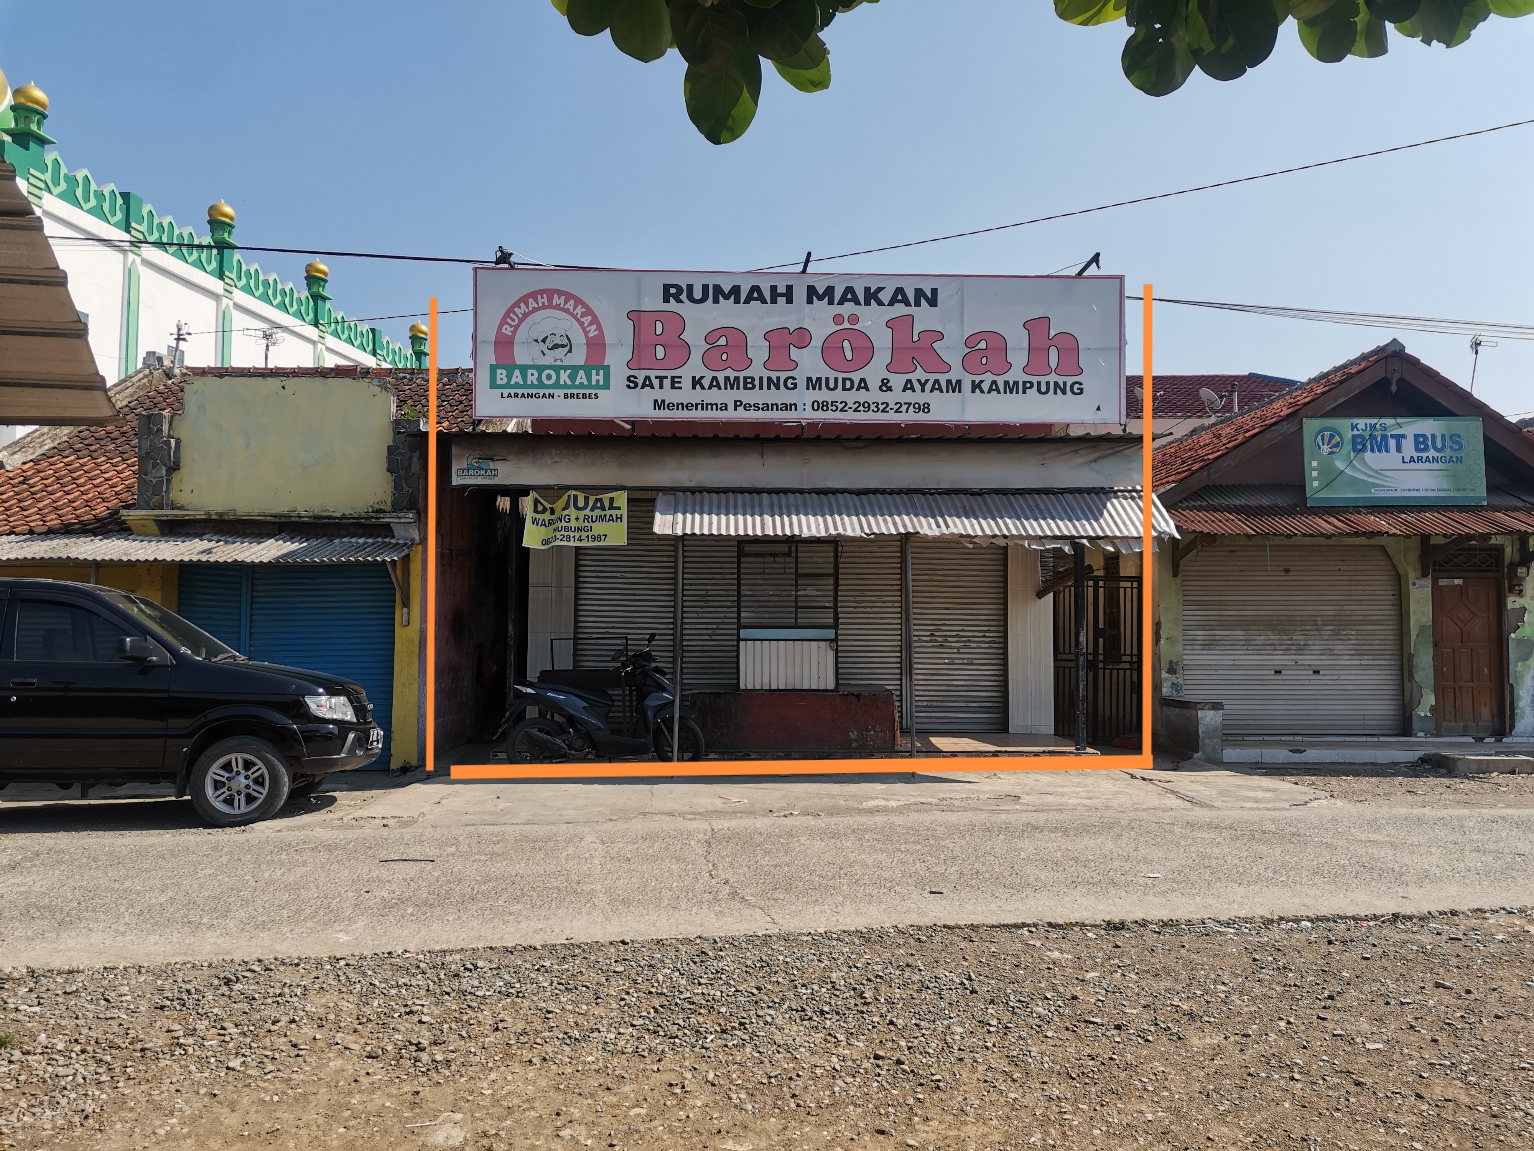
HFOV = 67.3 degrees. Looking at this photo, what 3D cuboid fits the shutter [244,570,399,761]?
[{"bbox_3d":[-4.519,0.850,11.680,1.470,2.200,0.090,0,-3,-1],"label":"shutter"}]

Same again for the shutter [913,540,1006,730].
[{"bbox_3d":[2.159,0.569,12.870,1.060,2.350,0.090,0,-3,-3],"label":"shutter"}]

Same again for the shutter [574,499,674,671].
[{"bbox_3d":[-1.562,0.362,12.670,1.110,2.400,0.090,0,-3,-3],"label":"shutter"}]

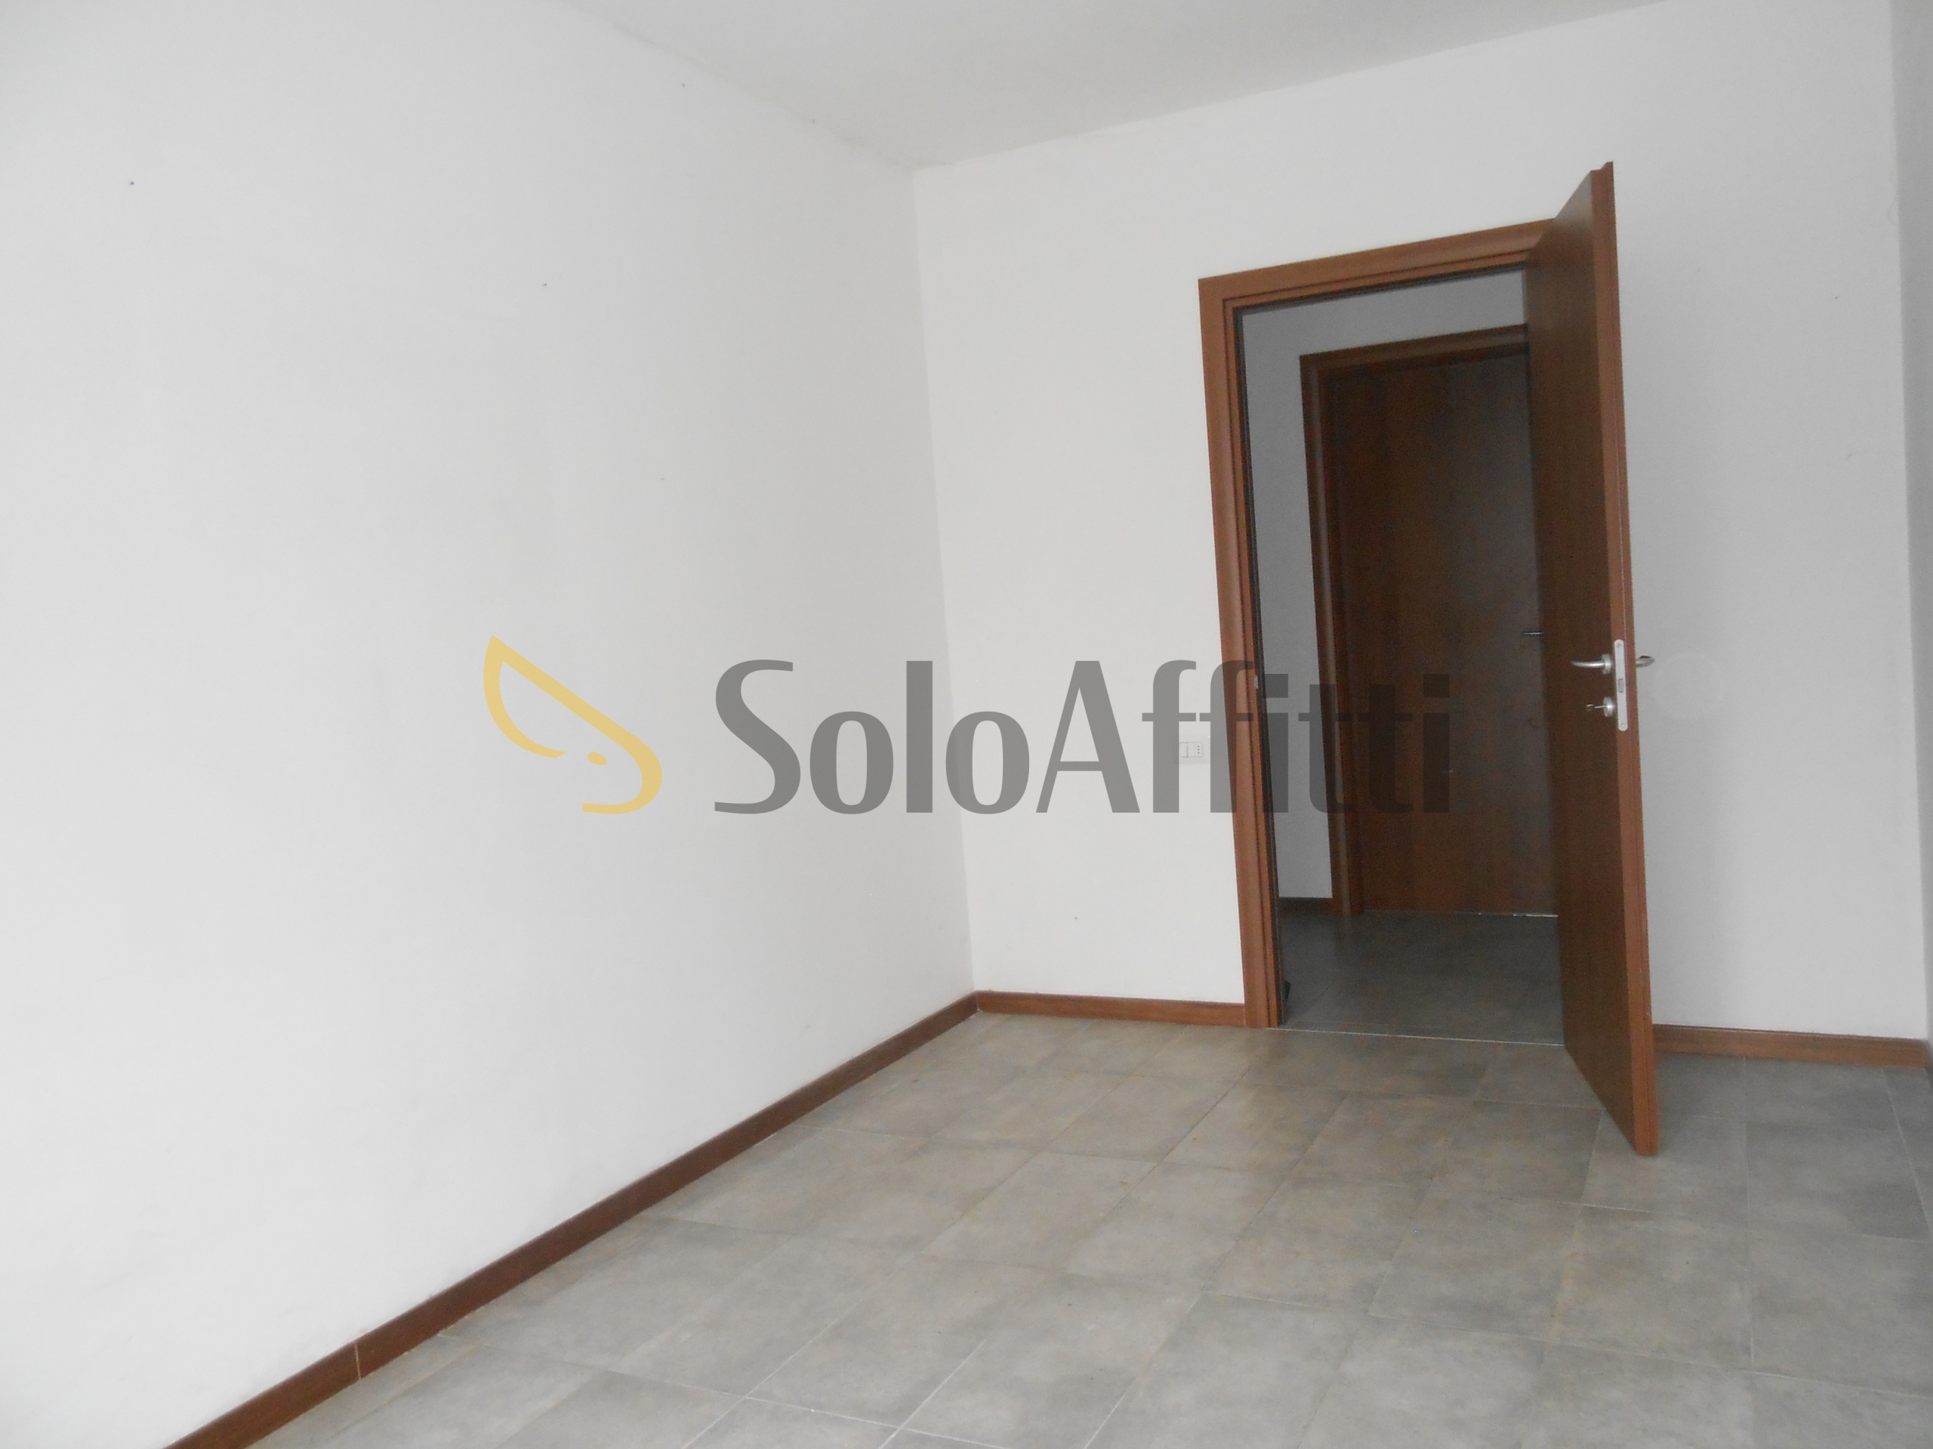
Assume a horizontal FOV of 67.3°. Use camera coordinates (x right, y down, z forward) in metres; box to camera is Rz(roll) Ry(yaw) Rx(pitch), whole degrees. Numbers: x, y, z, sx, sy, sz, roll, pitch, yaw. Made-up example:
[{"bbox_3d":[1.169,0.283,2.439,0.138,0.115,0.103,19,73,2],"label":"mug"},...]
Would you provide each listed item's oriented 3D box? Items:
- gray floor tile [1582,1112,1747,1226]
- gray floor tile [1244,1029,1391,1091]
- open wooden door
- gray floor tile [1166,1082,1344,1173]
[{"bbox_3d":[1.526,0.956,3.159,0.300,0.010,0.601,-3,4,27],"label":"gray floor tile"},{"bbox_3d":[0.960,0.923,3.991,0.298,0.010,0.516,-3,4,28],"label":"gray floor tile"},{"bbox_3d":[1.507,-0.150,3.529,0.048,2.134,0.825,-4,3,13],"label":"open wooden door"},{"bbox_3d":[0.723,0.991,3.576,0.300,0.010,0.601,-3,4,27],"label":"gray floor tile"}]

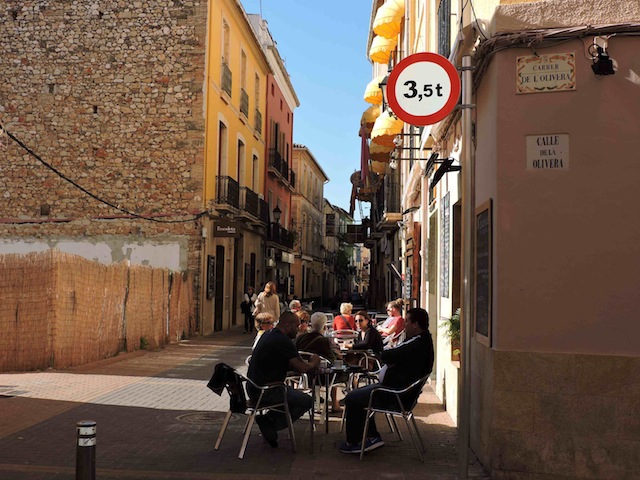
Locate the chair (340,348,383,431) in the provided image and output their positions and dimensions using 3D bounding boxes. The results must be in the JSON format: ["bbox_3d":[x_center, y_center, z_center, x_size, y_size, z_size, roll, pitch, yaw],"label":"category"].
[{"bbox_3d":[0.500,1.654,8.320,0.600,0.780,0.550,1,-4,-3],"label":"chair"}]

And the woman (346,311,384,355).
[{"bbox_3d":[0.508,1.464,9.500,0.750,1.240,0.520,3,-4,-30],"label":"woman"}]

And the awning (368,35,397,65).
[{"bbox_3d":[2.107,-6.439,26.800,0.930,0.870,1.200,1,-4,3],"label":"awning"}]

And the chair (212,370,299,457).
[{"bbox_3d":[-0.597,1.543,7.225,0.600,0.770,0.560,3,-4,-32],"label":"chair"}]

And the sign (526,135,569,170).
[{"bbox_3d":[1.880,-0.722,6.562,0.330,0.285,0.025,0,-4,21],"label":"sign"}]

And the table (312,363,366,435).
[{"bbox_3d":[0.029,1.600,7.650,0.720,0.730,0.720,4,-4,-37],"label":"table"}]

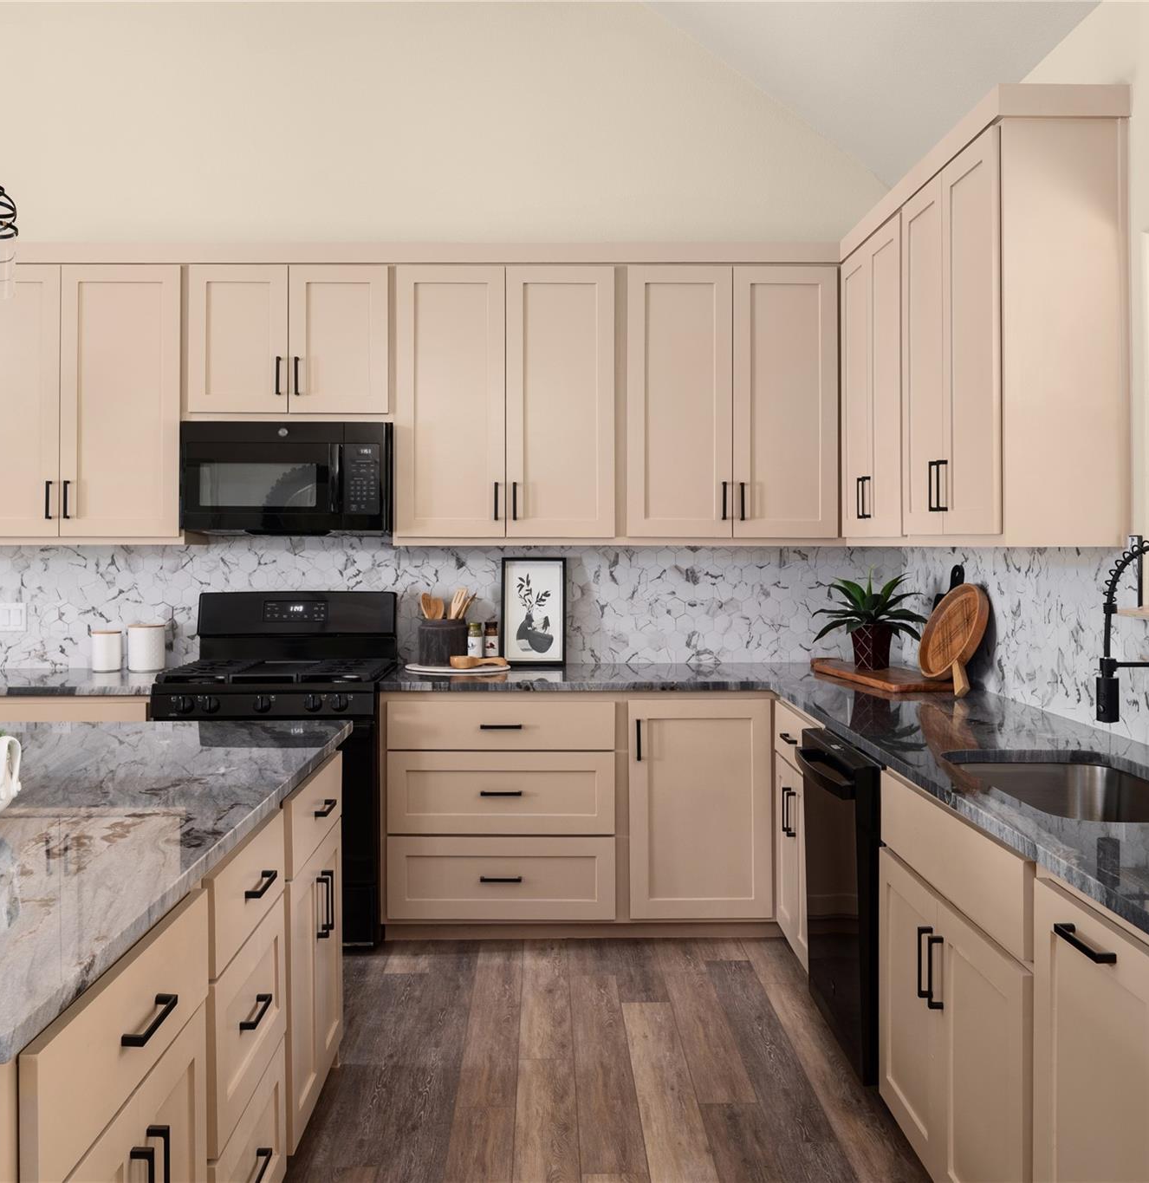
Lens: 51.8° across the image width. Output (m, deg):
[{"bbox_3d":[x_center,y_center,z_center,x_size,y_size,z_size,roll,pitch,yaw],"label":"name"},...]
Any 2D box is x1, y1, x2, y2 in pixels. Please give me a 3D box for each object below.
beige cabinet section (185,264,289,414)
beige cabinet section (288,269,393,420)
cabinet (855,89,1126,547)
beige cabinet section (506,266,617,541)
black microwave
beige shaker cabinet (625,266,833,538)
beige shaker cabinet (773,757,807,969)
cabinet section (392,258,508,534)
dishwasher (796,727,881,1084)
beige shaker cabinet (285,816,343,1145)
[{"bbox_3d":[-1.222,-0.914,4.445,0.374,0.542,0.330,0,1,-1],"label":"beige cabinet section"},{"bbox_3d":[-0.852,-0.914,4.445,0.371,0.542,0.330,0,1,-1],"label":"beige cabinet section"},{"bbox_3d":[1.130,-0.666,3.480,0.335,1.070,1.480,0,1,-1],"label":"cabinet"},{"bbox_3d":[-0.050,-0.688,4.445,0.401,0.993,0.330,0,1,-1],"label":"beige cabinet section"},{"bbox_3d":[-1.034,-0.408,4.405,0.755,0.415,0.390,0,1,-1],"label":"black microwave"},{"bbox_3d":[0.567,-0.685,4.442,0.793,1.010,0.325,0,1,-1],"label":"beige shaker cabinet"},{"bbox_3d":[0.953,0.832,3.595,0.553,0.575,0.630,0,1,-1],"label":"beige shaker cabinet"},{"bbox_3d":[-0.452,-0.688,4.445,0.409,0.993,0.330,0,1,-1],"label":"cabinet section"},{"bbox_3d":[0.935,0.771,2.987,0.620,0.755,0.595,0,1,-1],"label":"dishwasher"},{"bbox_3d":[-0.864,0.877,2.745,0.551,0.556,0.610,0,1,-1],"label":"beige shaker cabinet"}]

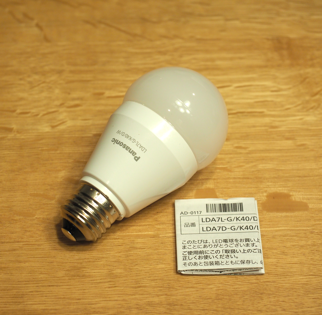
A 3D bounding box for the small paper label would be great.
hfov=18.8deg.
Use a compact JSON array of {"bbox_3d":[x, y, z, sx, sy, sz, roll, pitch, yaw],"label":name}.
[{"bbox_3d":[0.029,0.040,0.503,0.044,0.003,0.047,-1,47,0],"label":"small paper label"}]

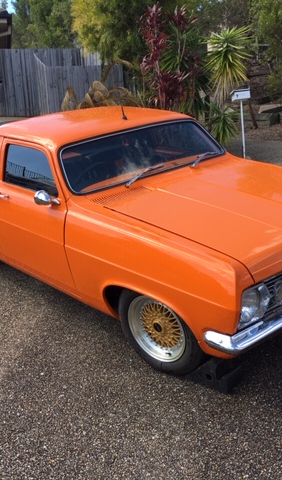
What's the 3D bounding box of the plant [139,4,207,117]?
[{"bbox_3d":[0.640,-3.280,10.750,1.350,2.500,1.150,-2,14,0],"label":"plant"}]

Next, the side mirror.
[{"bbox_3d":[-0.573,-0.268,3.302,0.145,0.095,0.100,-15,23,-28],"label":"side mirror"}]

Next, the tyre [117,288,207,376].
[{"bbox_3d":[0.159,0.480,3.124,0.600,0.600,0.215,15,27,41],"label":"tyre"}]

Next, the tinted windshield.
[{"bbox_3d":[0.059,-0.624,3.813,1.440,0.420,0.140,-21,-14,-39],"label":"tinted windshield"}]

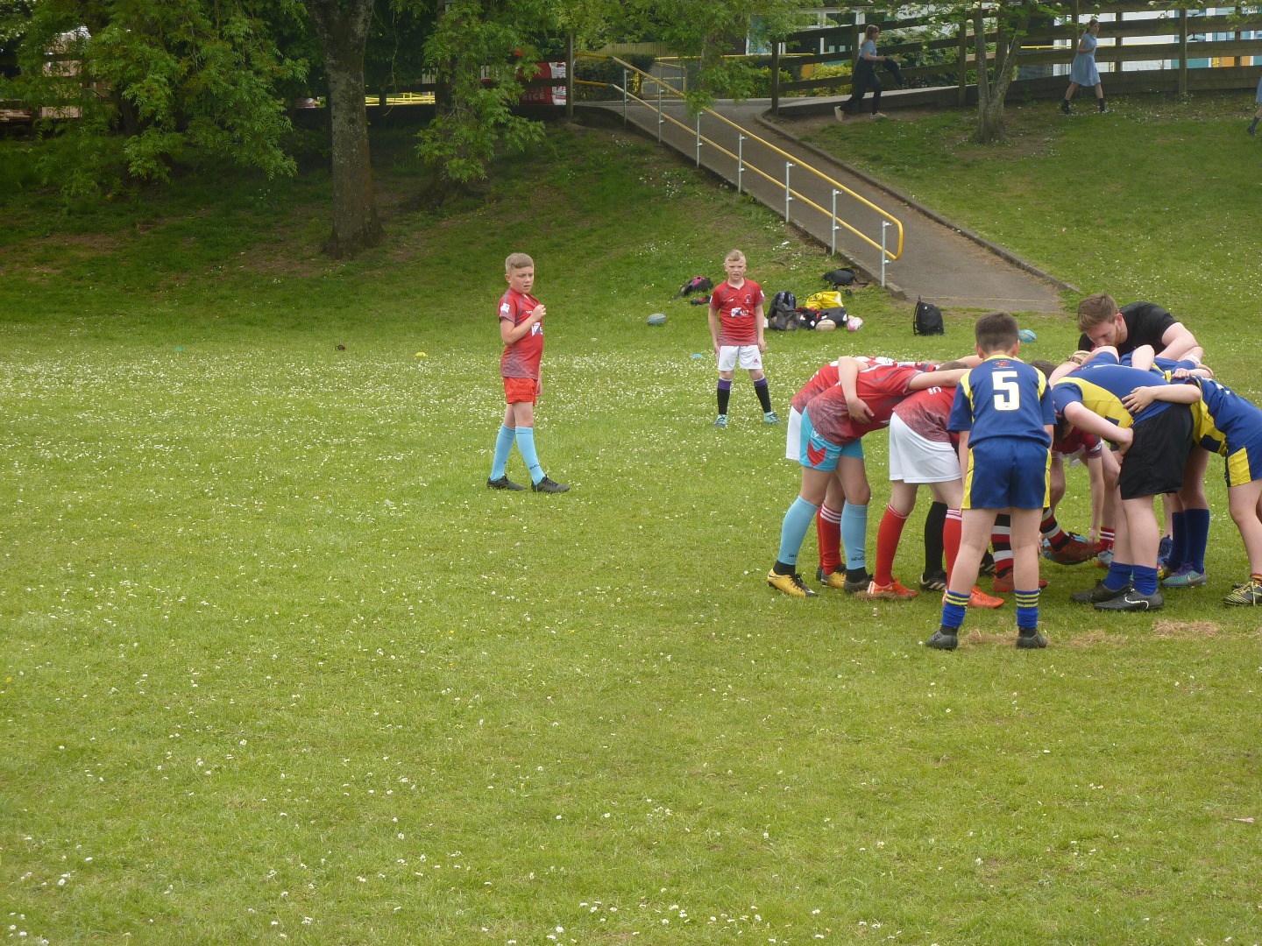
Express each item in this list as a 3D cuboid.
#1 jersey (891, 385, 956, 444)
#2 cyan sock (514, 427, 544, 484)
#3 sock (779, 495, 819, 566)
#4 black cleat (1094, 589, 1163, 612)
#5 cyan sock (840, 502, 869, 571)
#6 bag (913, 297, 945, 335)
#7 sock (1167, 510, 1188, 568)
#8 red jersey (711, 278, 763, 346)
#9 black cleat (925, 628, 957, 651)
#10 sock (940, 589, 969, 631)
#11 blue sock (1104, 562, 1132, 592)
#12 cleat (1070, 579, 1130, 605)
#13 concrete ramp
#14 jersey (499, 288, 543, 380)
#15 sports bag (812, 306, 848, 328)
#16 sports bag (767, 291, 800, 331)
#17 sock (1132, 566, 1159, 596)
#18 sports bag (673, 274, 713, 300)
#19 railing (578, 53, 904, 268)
[{"bbox_3d":[1.479,-0.287,14.800,0.570,0.300,0.440,-26,6,-7],"label":"jersey"},{"bbox_3d":[-0.610,-0.107,19.800,0.120,0.350,0.105,-12,4,19],"label":"cyan sock"},{"bbox_3d":[0.712,0.253,13.930,0.115,0.300,0.100,21,11,17],"label":"sock"},{"bbox_3d":[2.027,0.522,13.370,0.280,0.100,0.100,0,4,6],"label":"black cleat"},{"bbox_3d":[0.958,0.272,14.050,0.115,0.290,0.100,1,5,18],"label":"cyan sock"},{"bbox_3d":[4.018,-2.105,44.200,0.250,0.490,0.320,4,6,44],"label":"bag"},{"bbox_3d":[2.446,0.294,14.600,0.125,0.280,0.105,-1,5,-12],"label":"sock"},{"bbox_3d":[0.840,-1.277,26.000,0.430,0.555,0.250,0,5,0],"label":"red jersey"},{"bbox_3d":[1.268,0.678,13.400,0.088,0.095,0.235,-1,5,-21],"label":"black cleat"},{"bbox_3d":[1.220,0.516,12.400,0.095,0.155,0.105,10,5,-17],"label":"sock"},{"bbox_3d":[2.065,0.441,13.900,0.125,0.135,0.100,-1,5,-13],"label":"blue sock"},{"bbox_3d":[1.958,0.493,13.620,0.275,0.100,0.100,1,4,10],"label":"cleat"},{"bbox_3d":[3.044,-4.447,52.219,2.800,3.300,15.200,-1,5,-16],"label":"concrete ramp"},{"bbox_3d":[-0.665,-0.837,19.750,0.250,0.560,0.380,3,5,31],"label":"jersey"},{"bbox_3d":[2.707,-2.117,44.600,0.500,0.300,0.290,0,4,3],"label":"sports bag"},{"bbox_3d":[1.967,-2.094,42.500,0.420,0.510,0.300,0,4,0],"label":"sports bag"},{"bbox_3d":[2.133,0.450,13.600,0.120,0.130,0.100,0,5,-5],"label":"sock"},{"bbox_3d":[0.906,-2.683,47.500,0.580,0.340,0.360,-1,5,-11],"label":"sports bag"},{"bbox_3d":[1.457,-5.136,53.188,0.550,3.880,14.060,-1,5,-18],"label":"railing"}]

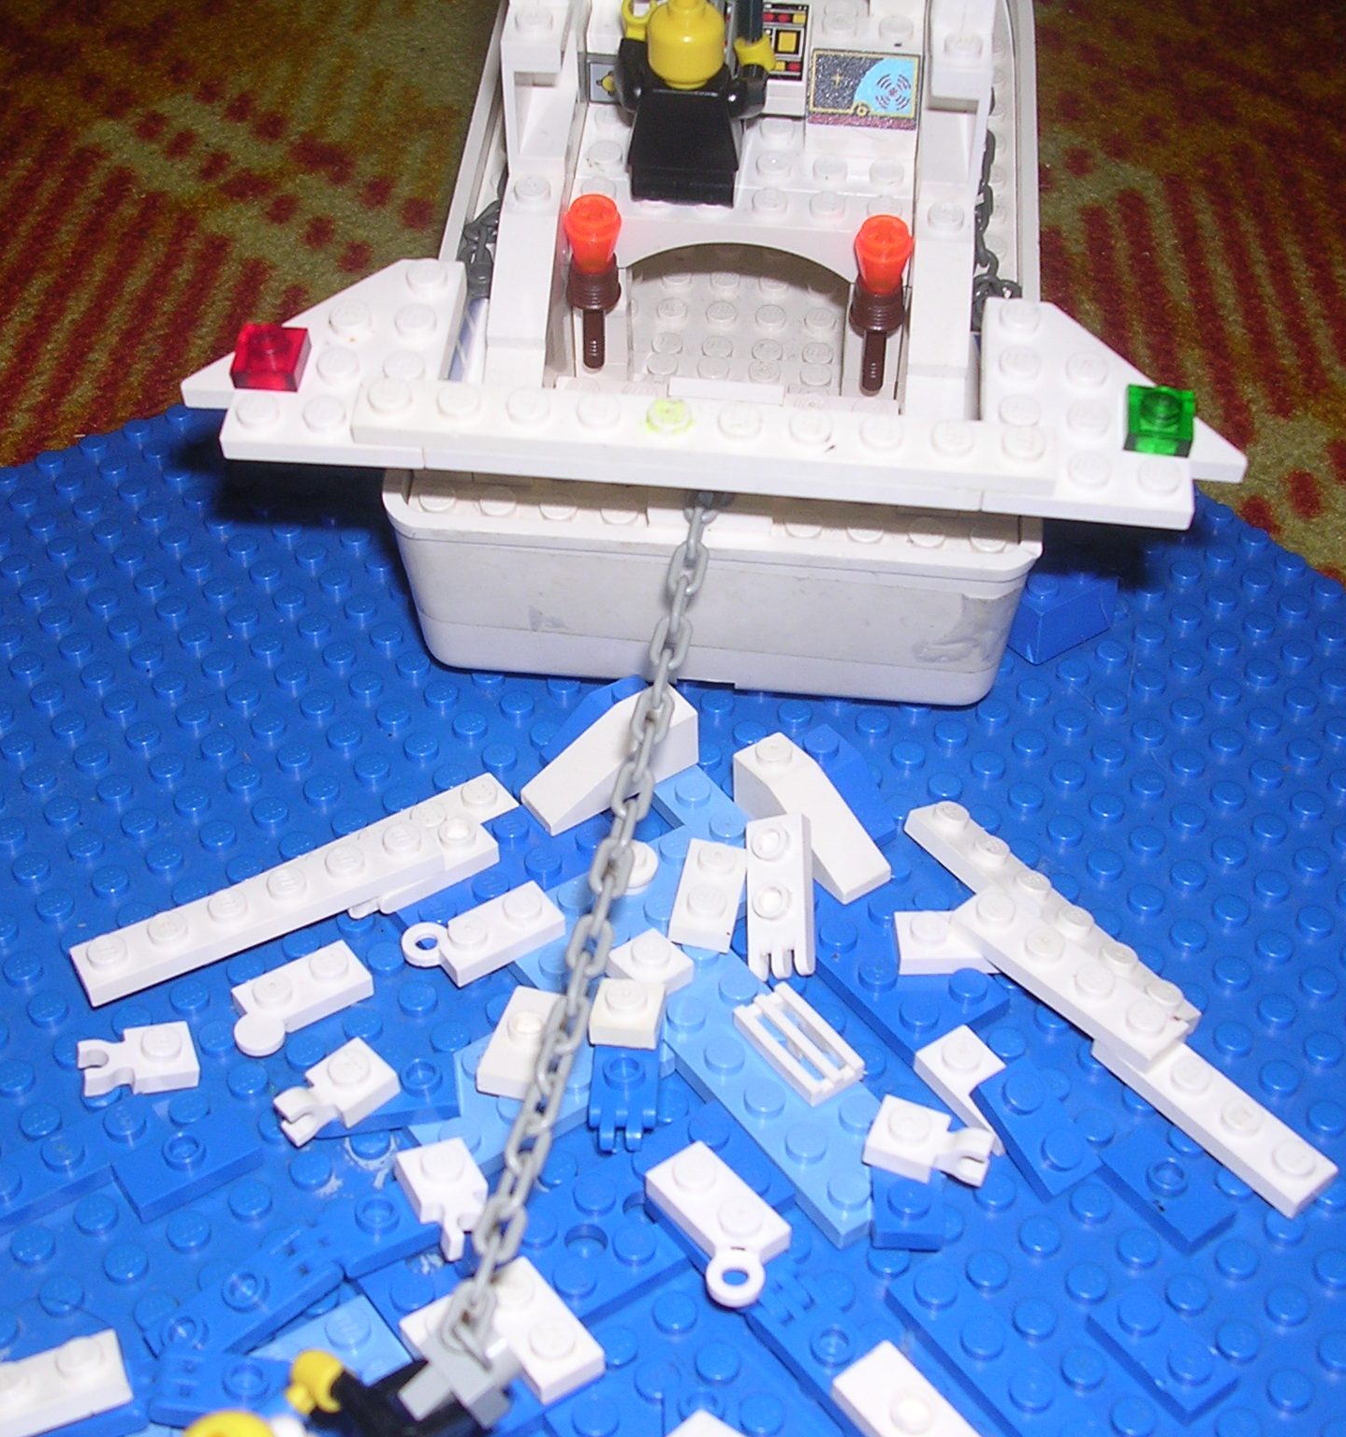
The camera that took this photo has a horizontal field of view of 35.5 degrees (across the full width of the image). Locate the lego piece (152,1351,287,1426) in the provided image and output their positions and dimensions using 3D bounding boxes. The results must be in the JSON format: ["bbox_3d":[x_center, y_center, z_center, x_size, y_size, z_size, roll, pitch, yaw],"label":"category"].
[{"bbox_3d":[-0.043,0.070,0.219,0.022,0.005,0.008,6,42,6],"label":"lego piece"}]

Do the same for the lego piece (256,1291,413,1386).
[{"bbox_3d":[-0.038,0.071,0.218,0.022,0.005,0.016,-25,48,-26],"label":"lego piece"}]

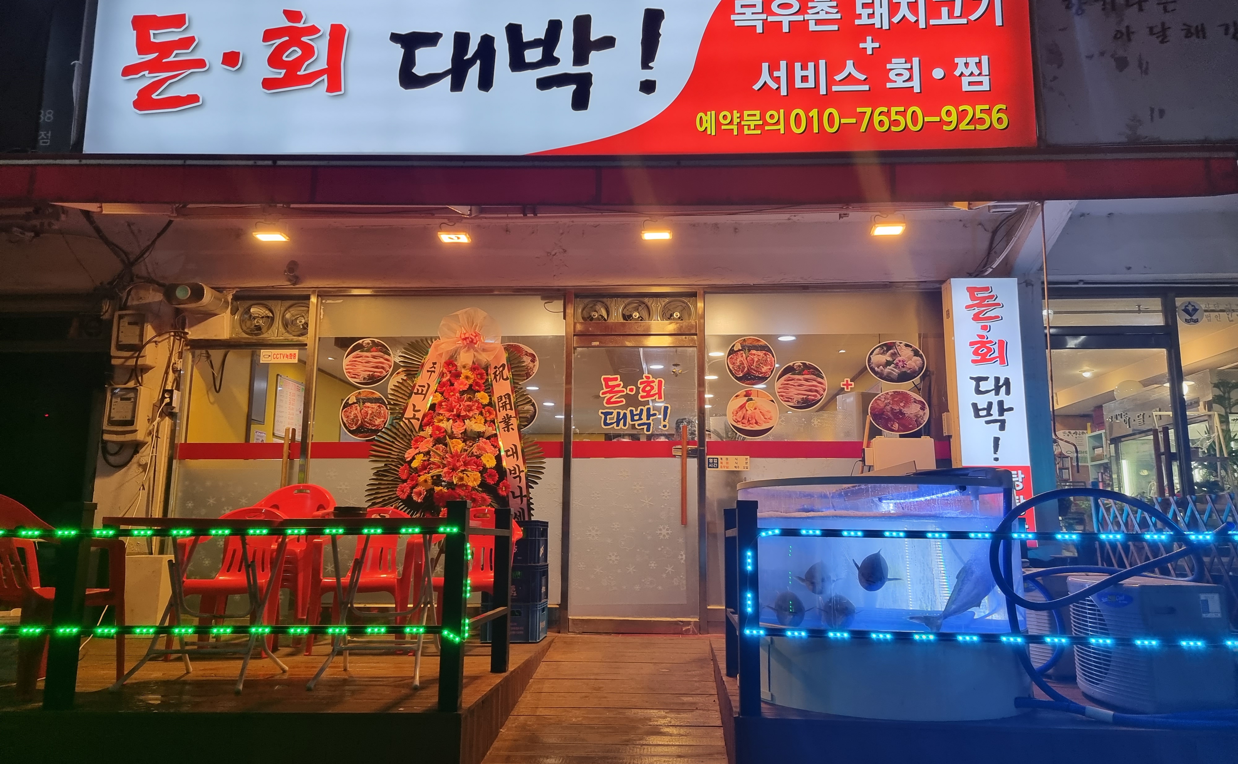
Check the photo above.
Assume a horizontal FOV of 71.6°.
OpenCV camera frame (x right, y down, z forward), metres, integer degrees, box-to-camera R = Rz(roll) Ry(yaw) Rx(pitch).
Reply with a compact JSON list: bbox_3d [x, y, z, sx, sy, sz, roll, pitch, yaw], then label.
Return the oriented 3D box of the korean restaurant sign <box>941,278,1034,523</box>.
[{"bbox_3d":[2.556,0.198,5.945,0.457,1.855,0.190,0,-10,3],"label":"korean restaurant sign"}]

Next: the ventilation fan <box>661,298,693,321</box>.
[{"bbox_3d":[0.441,-0.503,6.467,0.280,0.280,0.120,0,-10,3],"label":"ventilation fan"}]

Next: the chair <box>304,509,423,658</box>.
[{"bbox_3d":[-1.464,1.175,5.159,0.585,0.825,0.560,0,-10,-1],"label":"chair"}]

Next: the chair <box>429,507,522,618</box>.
[{"bbox_3d":[-0.864,1.173,5.126,0.585,0.825,0.560,0,-10,2],"label":"chair"}]

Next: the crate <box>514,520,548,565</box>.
[{"bbox_3d":[-0.690,1.073,5.738,0.370,0.275,0.330,0,-10,3],"label":"crate"}]

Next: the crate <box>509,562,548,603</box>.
[{"bbox_3d":[-0.674,1.321,5.669,0.360,0.255,0.420,0,-10,3],"label":"crate"}]

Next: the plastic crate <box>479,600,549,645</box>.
[{"bbox_3d":[-0.688,1.571,5.652,0.370,0.242,0.330,0,-10,3],"label":"plastic crate"}]

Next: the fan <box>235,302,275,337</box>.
[{"bbox_3d":[-2.780,-0.475,6.588,0.290,0.290,0.120,0,-10,3],"label":"fan"}]

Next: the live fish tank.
[{"bbox_3d":[1.194,0.936,3.969,1.250,0.940,1.240,0,-10,3],"label":"live fish tank"}]

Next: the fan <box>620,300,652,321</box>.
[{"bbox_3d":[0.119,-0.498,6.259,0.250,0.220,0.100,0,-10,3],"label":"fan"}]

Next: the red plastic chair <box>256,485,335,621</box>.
[{"bbox_3d":[-2.108,1.059,5.464,0.585,0.825,0.560,-1,-10,5],"label":"red plastic chair"}]

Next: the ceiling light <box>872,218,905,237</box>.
[{"bbox_3d":[1.605,-0.910,5.113,0.180,0.050,0.140,0,-10,3],"label":"ceiling light"}]

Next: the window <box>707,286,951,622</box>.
[{"bbox_3d":[1.459,0.466,5.977,1.720,2.270,0.070,0,-10,3],"label":"window"}]

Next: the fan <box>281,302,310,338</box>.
[{"bbox_3d":[-2.387,-0.465,6.393,0.270,0.270,0.110,0,-10,3],"label":"fan"}]

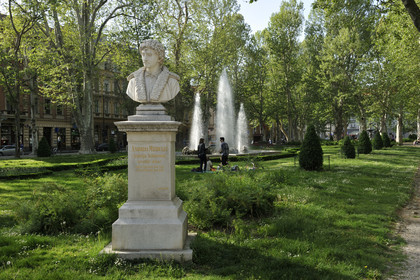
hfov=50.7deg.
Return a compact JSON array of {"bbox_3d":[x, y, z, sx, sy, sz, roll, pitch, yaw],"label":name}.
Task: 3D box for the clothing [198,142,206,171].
[{"bbox_3d":[-0.370,0.830,21.900,0.380,1.390,0.480,0,0,-41],"label":"clothing"}]

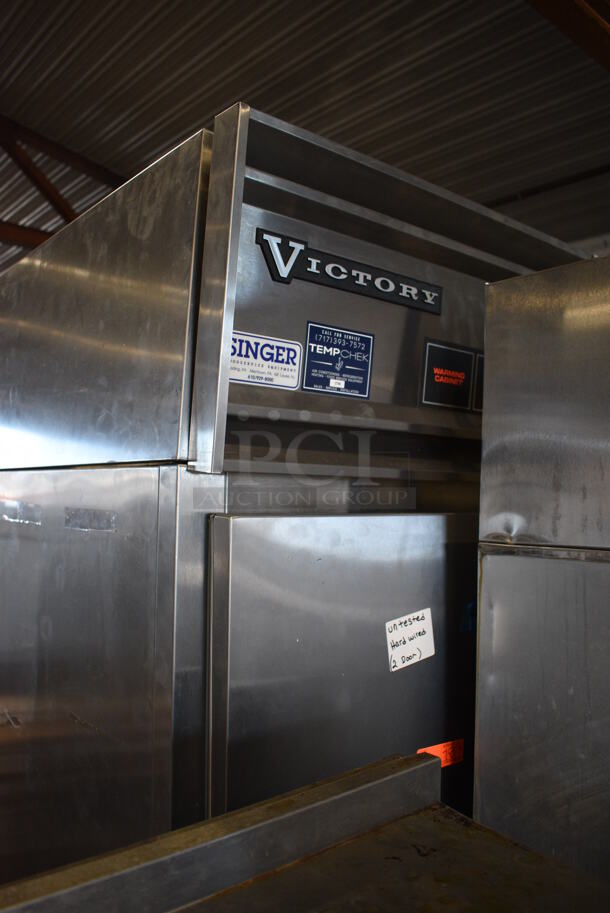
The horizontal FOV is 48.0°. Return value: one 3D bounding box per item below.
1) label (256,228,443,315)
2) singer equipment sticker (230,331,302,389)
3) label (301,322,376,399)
[{"bbox_3d":[0.065,-0.205,0.791,0.294,0.050,0.008,3,3,-39],"label":"label"},{"bbox_3d":[-0.044,-0.100,0.719,0.104,0.052,0.002,3,3,-39],"label":"singer equipment sticker"},{"bbox_3d":[0.041,-0.108,0.786,0.103,0.077,0.002,3,3,-39],"label":"label"}]

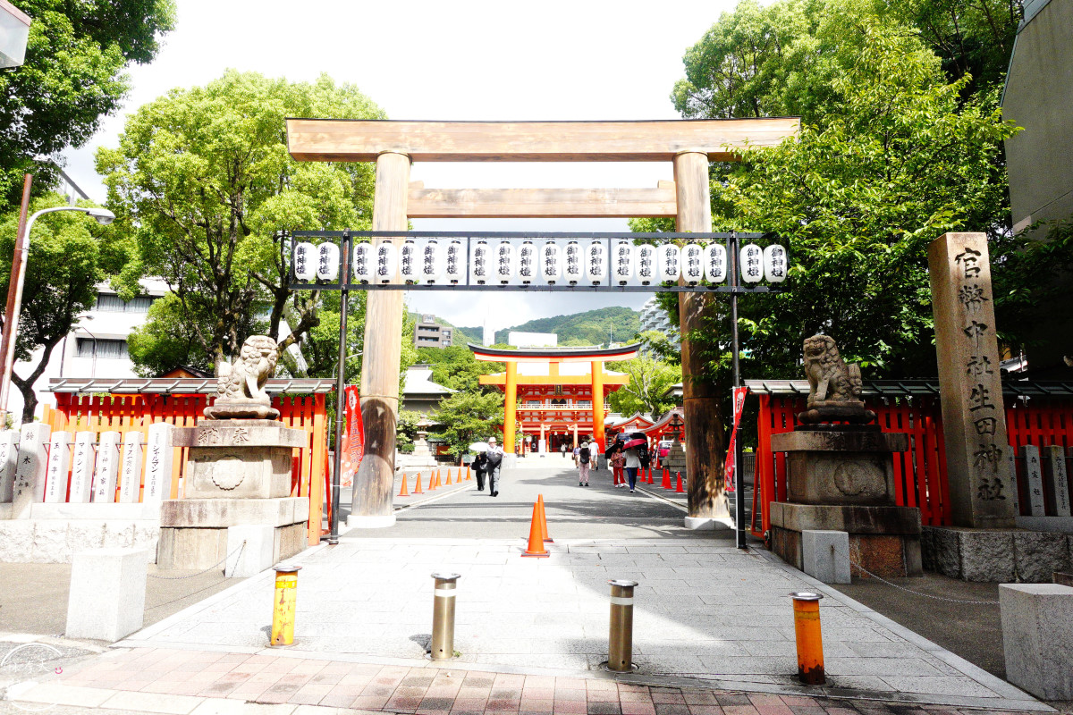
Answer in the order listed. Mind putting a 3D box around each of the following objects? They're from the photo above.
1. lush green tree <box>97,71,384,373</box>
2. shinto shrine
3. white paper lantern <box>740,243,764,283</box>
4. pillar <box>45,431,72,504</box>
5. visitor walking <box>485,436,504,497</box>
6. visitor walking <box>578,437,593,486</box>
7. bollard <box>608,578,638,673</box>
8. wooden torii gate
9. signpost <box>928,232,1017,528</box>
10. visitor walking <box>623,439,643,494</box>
[{"bbox_3d":[-7.506,-1.971,17.962,7.100,10.940,6.800,0,-8,2],"label":"lush green tree"},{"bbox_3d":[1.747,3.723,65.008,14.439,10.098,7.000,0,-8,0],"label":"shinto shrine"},{"bbox_3d":[3.554,-1.551,11.777,0.376,0.690,0.376,0,-8,0],"label":"white paper lantern"},{"bbox_3d":[-6.416,1.475,9.618,0.175,0.945,0.150,0,-8,2],"label":"pillar"},{"bbox_3d":[-1.190,3.113,20.399,0.500,1.676,0.450,0,-8,0],"label":"visitor walking"},{"bbox_3d":[1.714,3.744,25.243,0.500,1.545,0.350,0,-8,0],"label":"visitor walking"},{"bbox_3d":[0.617,1.946,5.206,0.220,0.599,0.220,0,-8,0],"label":"bollard"},{"bbox_3d":[0.145,-0.801,14.519,10.549,8.191,0.920,0,-8,0],"label":"wooden torii gate"},{"bbox_3d":[5.881,0.283,9.675,0.530,3.889,0.510,0,-8,2],"label":"signpost"},{"bbox_3d":[3.112,3.530,23.114,0.600,1.640,0.500,0,-8,2],"label":"visitor walking"}]

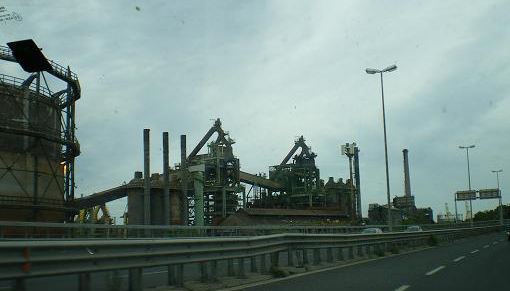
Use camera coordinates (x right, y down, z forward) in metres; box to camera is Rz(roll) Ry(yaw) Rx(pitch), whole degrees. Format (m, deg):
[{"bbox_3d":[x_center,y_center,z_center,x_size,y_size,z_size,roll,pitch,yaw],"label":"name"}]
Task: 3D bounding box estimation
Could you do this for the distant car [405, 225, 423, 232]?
[{"bbox_3d":[19.586,10.589,69.000,1.720,1.470,4.100,-5,-8,27],"label":"distant car"}]

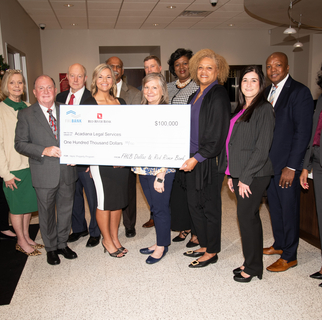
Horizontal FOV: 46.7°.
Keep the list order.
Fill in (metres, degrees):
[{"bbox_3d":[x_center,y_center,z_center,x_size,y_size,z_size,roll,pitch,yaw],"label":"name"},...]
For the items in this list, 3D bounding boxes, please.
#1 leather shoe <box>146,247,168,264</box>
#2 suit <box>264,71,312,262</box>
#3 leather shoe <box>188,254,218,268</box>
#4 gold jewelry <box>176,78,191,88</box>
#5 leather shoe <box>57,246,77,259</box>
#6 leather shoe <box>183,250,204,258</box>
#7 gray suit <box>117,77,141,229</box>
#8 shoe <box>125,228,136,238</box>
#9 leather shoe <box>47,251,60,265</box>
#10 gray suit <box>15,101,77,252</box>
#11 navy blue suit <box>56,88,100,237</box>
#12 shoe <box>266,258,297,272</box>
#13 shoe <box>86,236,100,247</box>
[{"bbox_3d":[-0.031,0.849,3.353,0.085,0.075,0.250,7,13,42],"label":"leather shoe"},{"bbox_3d":[1.046,0.075,3.104,0.350,1.520,0.510,-8,12,-34],"label":"suit"},{"bbox_3d":[0.364,0.855,3.217,0.265,0.080,0.085,-5,10,-16],"label":"leather shoe"},{"bbox_3d":[0.208,-0.710,3.420,0.165,0.090,0.140,2,10,21],"label":"gold jewelry"},{"bbox_3d":[-0.890,0.830,3.554,0.105,0.110,0.295,-11,13,-43],"label":"leather shoe"},{"bbox_3d":[0.323,0.829,3.381,0.260,0.080,0.085,-3,10,-6],"label":"leather shoe"},{"bbox_3d":[-0.428,-0.026,3.861,0.530,1.580,0.330,-3,10,-6],"label":"gray suit"},{"bbox_3d":[-0.328,0.729,4.025,0.105,0.110,0.300,-3,10,-4],"label":"shoe"},{"bbox_3d":[-0.989,0.848,3.398,0.110,0.110,0.295,-5,10,-19],"label":"leather shoe"},{"bbox_3d":[-0.972,0.167,3.282,0.560,1.370,0.380,-7,11,-27],"label":"gray suit"},{"bbox_3d":[-0.820,0.057,3.813,0.530,1.480,0.330,0,10,12],"label":"navy blue suit"},{"bbox_3d":[1.013,0.837,3.122,0.300,0.100,0.105,-5,10,-16],"label":"shoe"},{"bbox_3d":[-0.657,0.773,3.772,0.110,0.110,0.295,0,10,13],"label":"shoe"}]

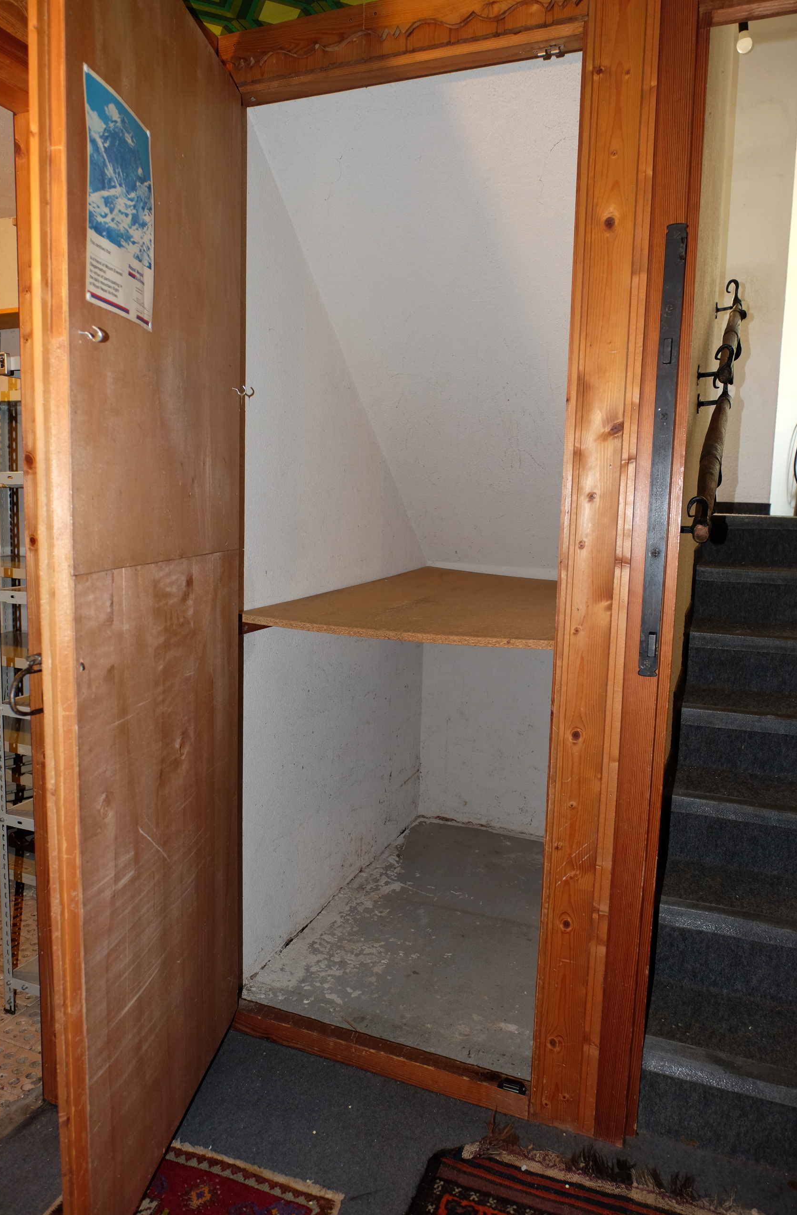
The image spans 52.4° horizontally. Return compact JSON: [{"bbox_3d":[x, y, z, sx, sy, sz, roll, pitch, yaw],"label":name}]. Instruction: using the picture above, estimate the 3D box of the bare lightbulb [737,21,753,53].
[{"bbox_3d":[1.401,-2.311,3.280,0.058,0.121,0.058,0,8,22],"label":"bare lightbulb"}]

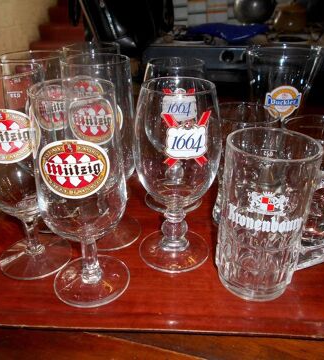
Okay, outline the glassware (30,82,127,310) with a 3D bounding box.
[{"bbox_3d":[-0.059,0.013,0.275,0.068,0.165,0.068,-2,27,-5],"label":"glassware"}]

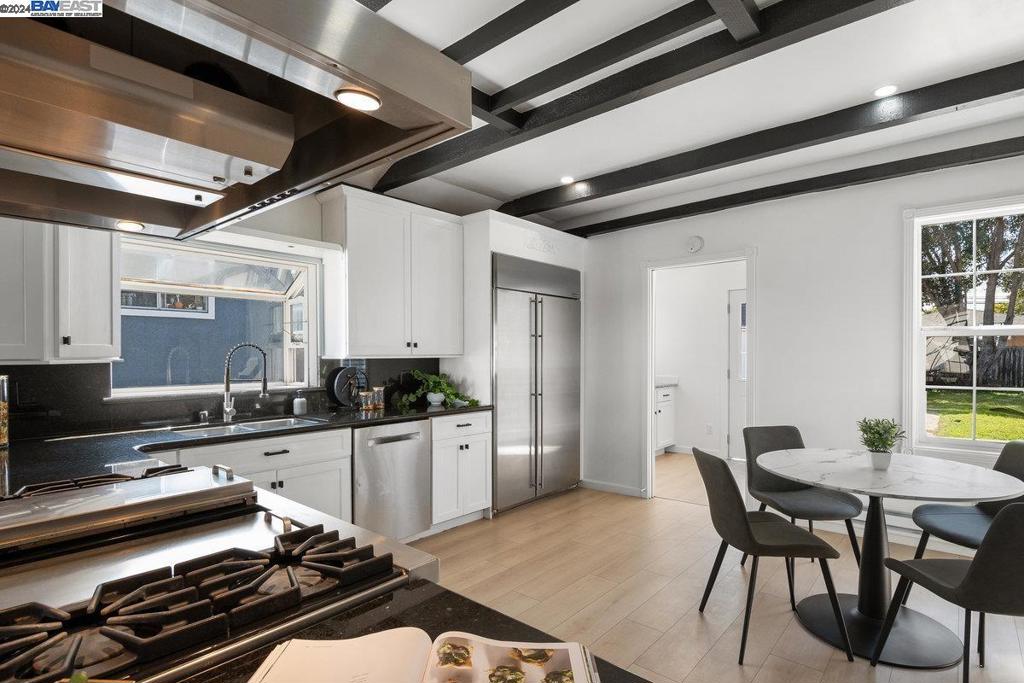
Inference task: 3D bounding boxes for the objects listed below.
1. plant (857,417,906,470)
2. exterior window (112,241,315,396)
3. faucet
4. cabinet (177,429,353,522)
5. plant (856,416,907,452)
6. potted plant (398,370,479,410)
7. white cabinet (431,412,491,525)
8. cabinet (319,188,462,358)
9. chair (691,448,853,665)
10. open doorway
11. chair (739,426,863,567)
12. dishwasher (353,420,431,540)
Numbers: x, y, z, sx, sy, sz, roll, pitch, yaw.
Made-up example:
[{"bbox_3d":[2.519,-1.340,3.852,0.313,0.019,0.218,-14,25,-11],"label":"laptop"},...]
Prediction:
[{"bbox_3d":[1.820,0.489,2.525,0.205,0.263,0.205,-1,-1,41],"label":"plant"},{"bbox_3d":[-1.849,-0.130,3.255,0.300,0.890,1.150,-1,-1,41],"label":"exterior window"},{"bbox_3d":[-1.585,0.252,3.030,0.285,0.475,0.100,0,-1,5],"label":"faucet"},{"bbox_3d":[-1.508,0.931,2.962,0.610,0.820,0.911,-1,-1,41],"label":"cabinet"},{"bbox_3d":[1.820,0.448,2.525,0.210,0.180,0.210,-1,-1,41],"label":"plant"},{"bbox_3d":[-0.563,0.367,4.010,0.380,0.275,0.500,-1,-1,41],"label":"potted plant"},{"bbox_3d":[-0.592,0.948,4.016,0.610,0.820,0.592,-1,-1,41],"label":"white cabinet"},{"bbox_3d":[-0.867,-0.456,3.952,0.320,1.175,1.083,-1,-1,41],"label":"cabinet"},{"bbox_3d":[1.187,0.955,2.401,0.560,0.845,0.460,0,-1,-3],"label":"chair"},{"bbox_3d":[1.601,0.366,4.403,0.880,2.080,0.130,-1,-1,41],"label":"open doorway"},{"bbox_3d":[1.684,0.966,2.981,0.460,0.840,0.560,0,-1,-6],"label":"chair"},{"bbox_3d":[-0.985,0.941,3.540,0.610,0.810,0.610,-1,-1,41],"label":"dishwasher"}]

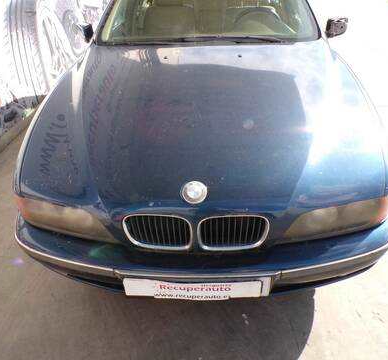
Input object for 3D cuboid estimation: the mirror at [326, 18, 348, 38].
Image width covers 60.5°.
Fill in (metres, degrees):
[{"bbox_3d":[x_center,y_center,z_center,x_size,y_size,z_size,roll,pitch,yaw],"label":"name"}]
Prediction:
[{"bbox_3d":[0.997,-1.060,2.326,0.170,0.135,0.110,0,35,4],"label":"mirror"}]

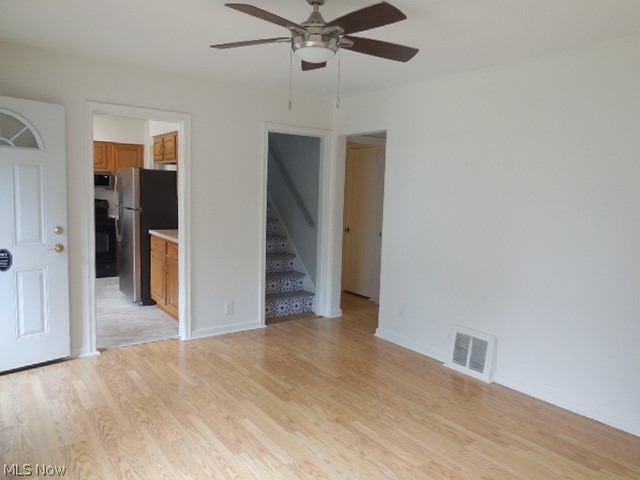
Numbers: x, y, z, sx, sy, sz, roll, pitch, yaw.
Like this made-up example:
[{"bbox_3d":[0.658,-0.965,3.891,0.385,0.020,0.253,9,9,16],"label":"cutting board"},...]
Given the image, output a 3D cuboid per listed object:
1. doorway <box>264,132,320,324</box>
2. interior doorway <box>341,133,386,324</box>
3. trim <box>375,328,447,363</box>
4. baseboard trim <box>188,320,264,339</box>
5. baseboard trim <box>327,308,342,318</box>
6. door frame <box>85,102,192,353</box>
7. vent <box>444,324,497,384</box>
[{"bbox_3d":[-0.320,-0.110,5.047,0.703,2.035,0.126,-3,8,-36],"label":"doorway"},{"bbox_3d":[0.457,-0.082,4.946,0.141,2.051,0.770,-3,8,-36],"label":"interior doorway"},{"bbox_3d":[0.847,0.987,4.366,0.022,0.080,0.895,-3,8,-36],"label":"trim"},{"bbox_3d":[-0.922,0.899,4.679,0.784,0.075,0.022,-3,8,-36],"label":"baseboard trim"},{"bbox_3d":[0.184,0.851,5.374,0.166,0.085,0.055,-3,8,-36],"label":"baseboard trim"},{"bbox_3d":[-1.591,-0.085,4.106,0.884,2.116,0.133,-3,8,-36],"label":"door frame"},{"bbox_3d":[1.225,0.921,3.804,0.052,0.360,0.431,-3,8,-36],"label":"vent"}]

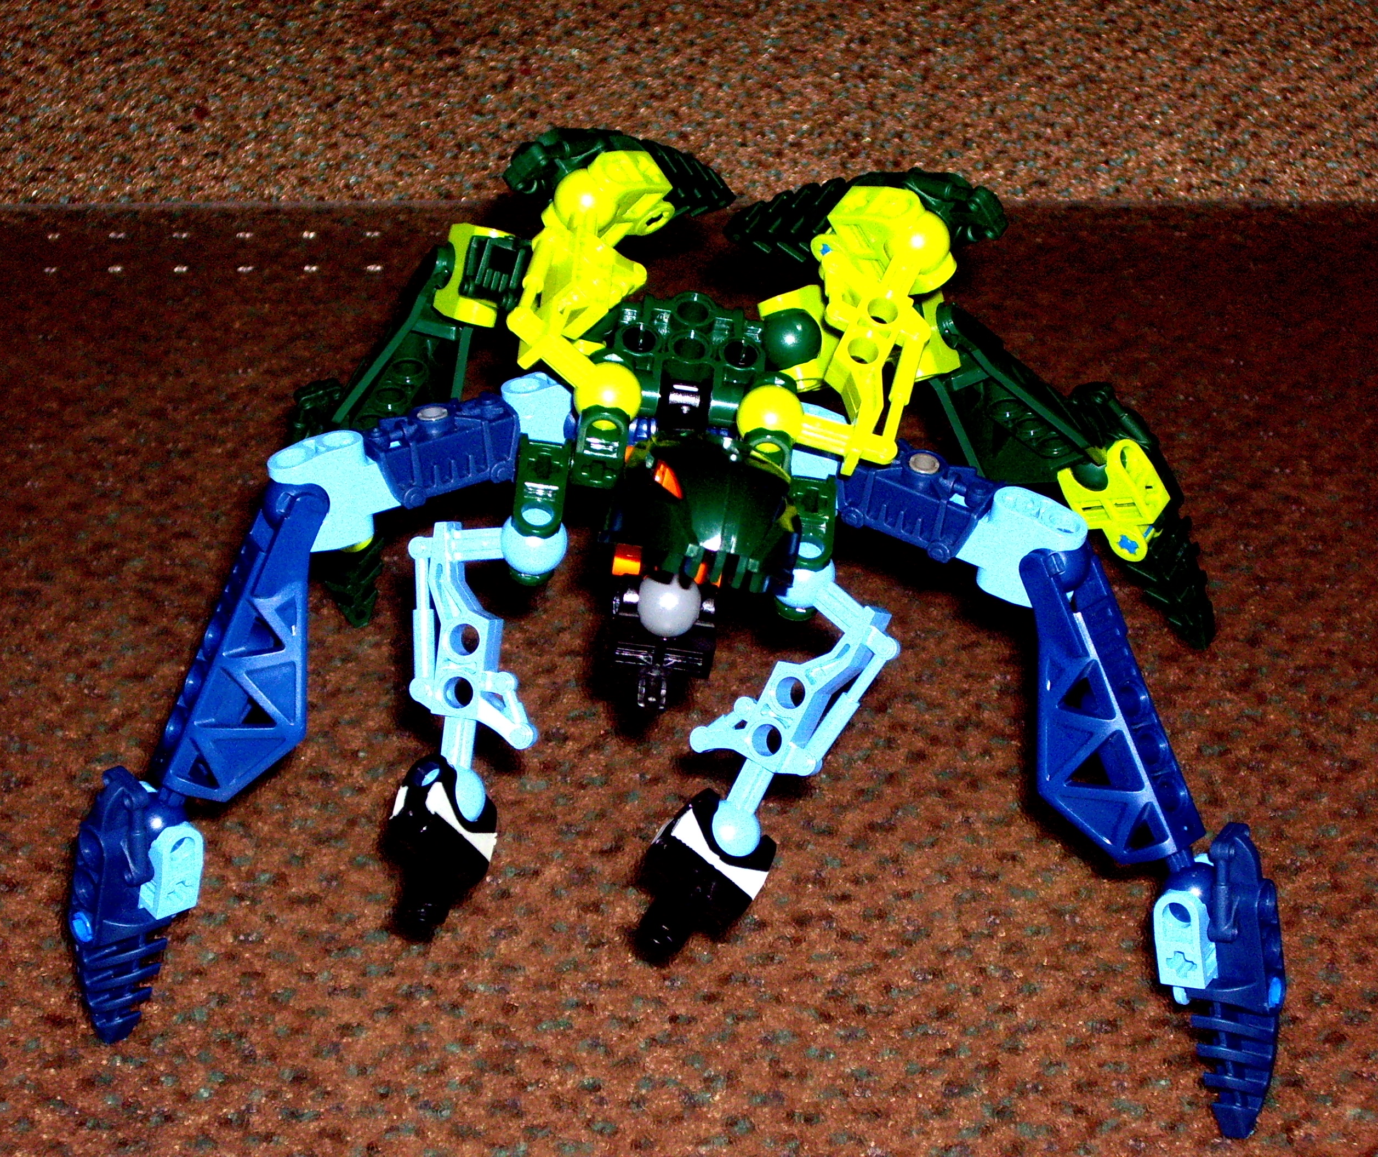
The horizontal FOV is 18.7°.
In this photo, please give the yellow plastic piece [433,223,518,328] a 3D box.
[{"bbox_3d":[-0.035,-0.050,0.685,0.009,0.017,0.013,5,9,-34],"label":"yellow plastic piece"}]

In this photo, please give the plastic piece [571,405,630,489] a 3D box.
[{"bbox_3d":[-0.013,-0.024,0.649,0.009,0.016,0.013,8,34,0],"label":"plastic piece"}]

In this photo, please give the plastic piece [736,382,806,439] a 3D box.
[{"bbox_3d":[0.013,-0.025,0.644,0.010,0.010,0.010,0,40,0],"label":"plastic piece"}]

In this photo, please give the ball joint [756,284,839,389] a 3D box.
[{"bbox_3d":[0.017,-0.039,0.668,0.013,0.013,0.012,0,45,0],"label":"ball joint"}]

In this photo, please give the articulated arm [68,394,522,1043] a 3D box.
[{"bbox_3d":[-0.061,0.019,0.653,0.080,0.088,0.027,-26,46,-28],"label":"articulated arm"}]

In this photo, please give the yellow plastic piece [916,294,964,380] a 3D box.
[{"bbox_3d":[0.039,-0.040,0.685,0.009,0.017,0.013,-16,-6,30],"label":"yellow plastic piece"}]

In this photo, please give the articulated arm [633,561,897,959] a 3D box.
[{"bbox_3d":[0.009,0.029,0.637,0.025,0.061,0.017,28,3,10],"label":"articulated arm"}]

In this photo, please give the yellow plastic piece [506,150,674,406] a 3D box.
[{"bbox_3d":[-0.015,-0.047,0.659,0.025,0.017,0.049,6,45,6],"label":"yellow plastic piece"}]

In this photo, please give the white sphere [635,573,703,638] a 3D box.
[{"bbox_3d":[-0.003,0.004,0.668,0.010,0.010,0.010,0,45,0],"label":"white sphere"}]

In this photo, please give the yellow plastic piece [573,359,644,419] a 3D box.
[{"bbox_3d":[-0.012,-0.028,0.643,0.010,0.010,0.010,0,45,0],"label":"yellow plastic piece"}]

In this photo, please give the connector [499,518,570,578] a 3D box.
[{"bbox_3d":[-0.024,-0.005,0.643,0.010,0.010,0.010,0,45,0],"label":"connector"}]

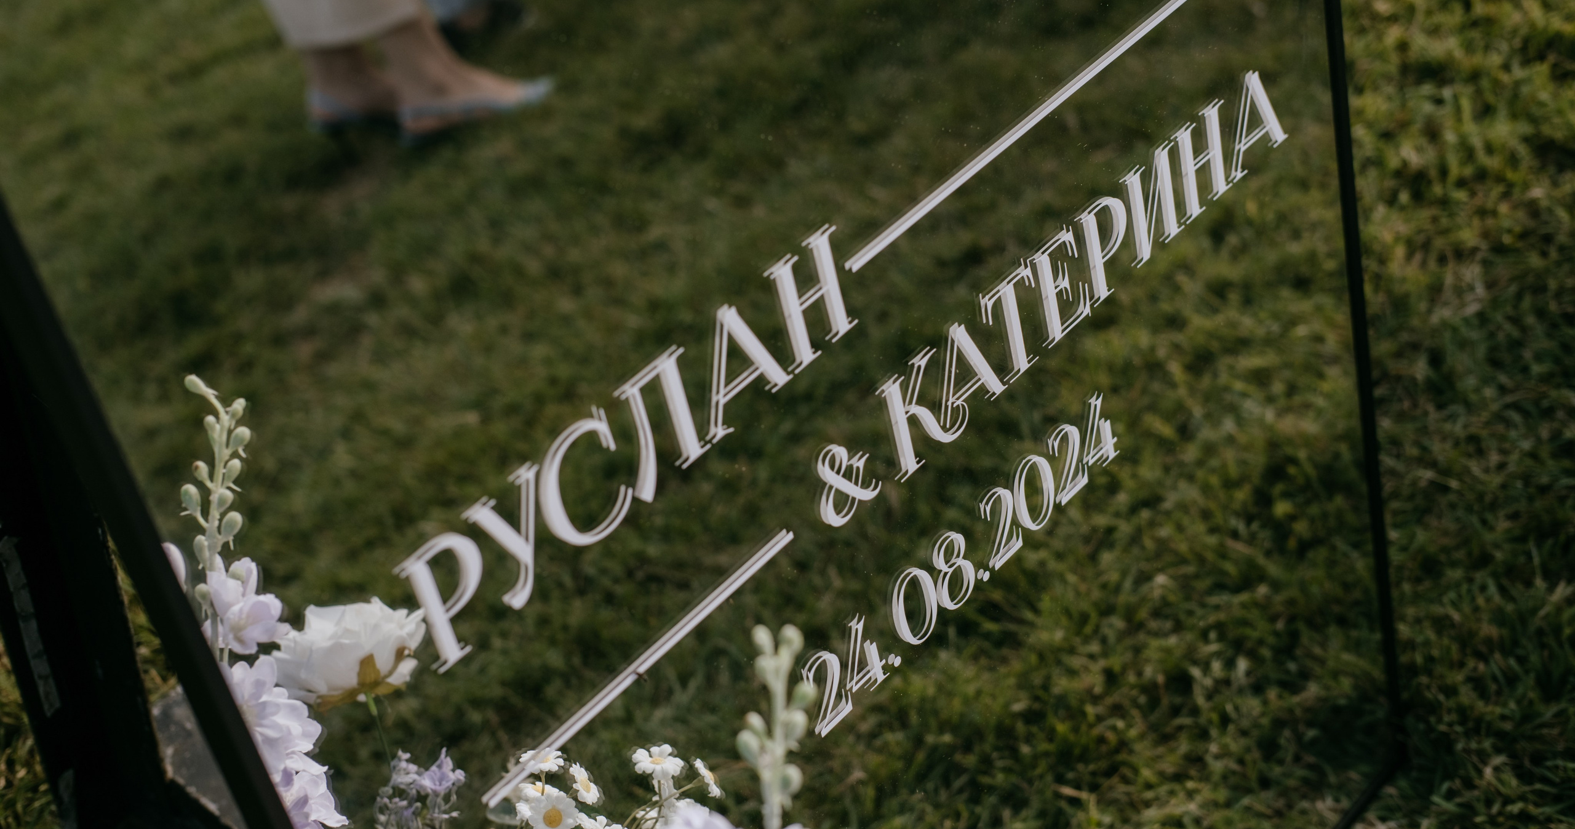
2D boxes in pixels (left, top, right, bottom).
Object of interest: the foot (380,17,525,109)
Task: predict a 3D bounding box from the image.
[{"bbox_3d":[-0.501,-0.527,3.493,0.225,0.130,0.090,-23,31,-10],"label":"foot"}]

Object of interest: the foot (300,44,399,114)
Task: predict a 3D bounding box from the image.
[{"bbox_3d":[-0.651,-0.546,3.618,0.225,0.115,0.090,-23,31,-10],"label":"foot"}]

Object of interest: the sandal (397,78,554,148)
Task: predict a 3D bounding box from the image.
[{"bbox_3d":[-0.485,-0.493,3.515,0.250,0.080,0.085,-23,31,-10],"label":"sandal"}]

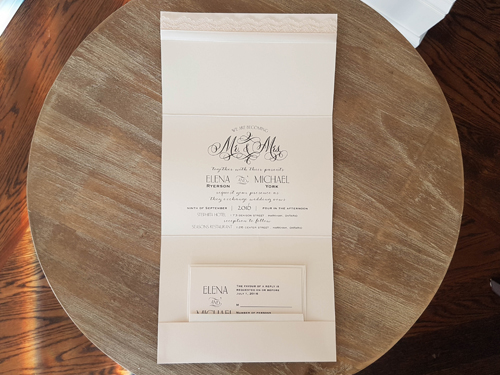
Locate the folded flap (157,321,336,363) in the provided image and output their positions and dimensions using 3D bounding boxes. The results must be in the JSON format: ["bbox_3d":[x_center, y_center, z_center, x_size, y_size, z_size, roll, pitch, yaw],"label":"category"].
[{"bbox_3d":[-0.003,0.163,0.397,0.188,0.005,0.044,0,85,0],"label":"folded flap"}]

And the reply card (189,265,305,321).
[{"bbox_3d":[-0.003,0.126,0.401,0.122,0.004,0.082,0,85,0],"label":"reply card"}]

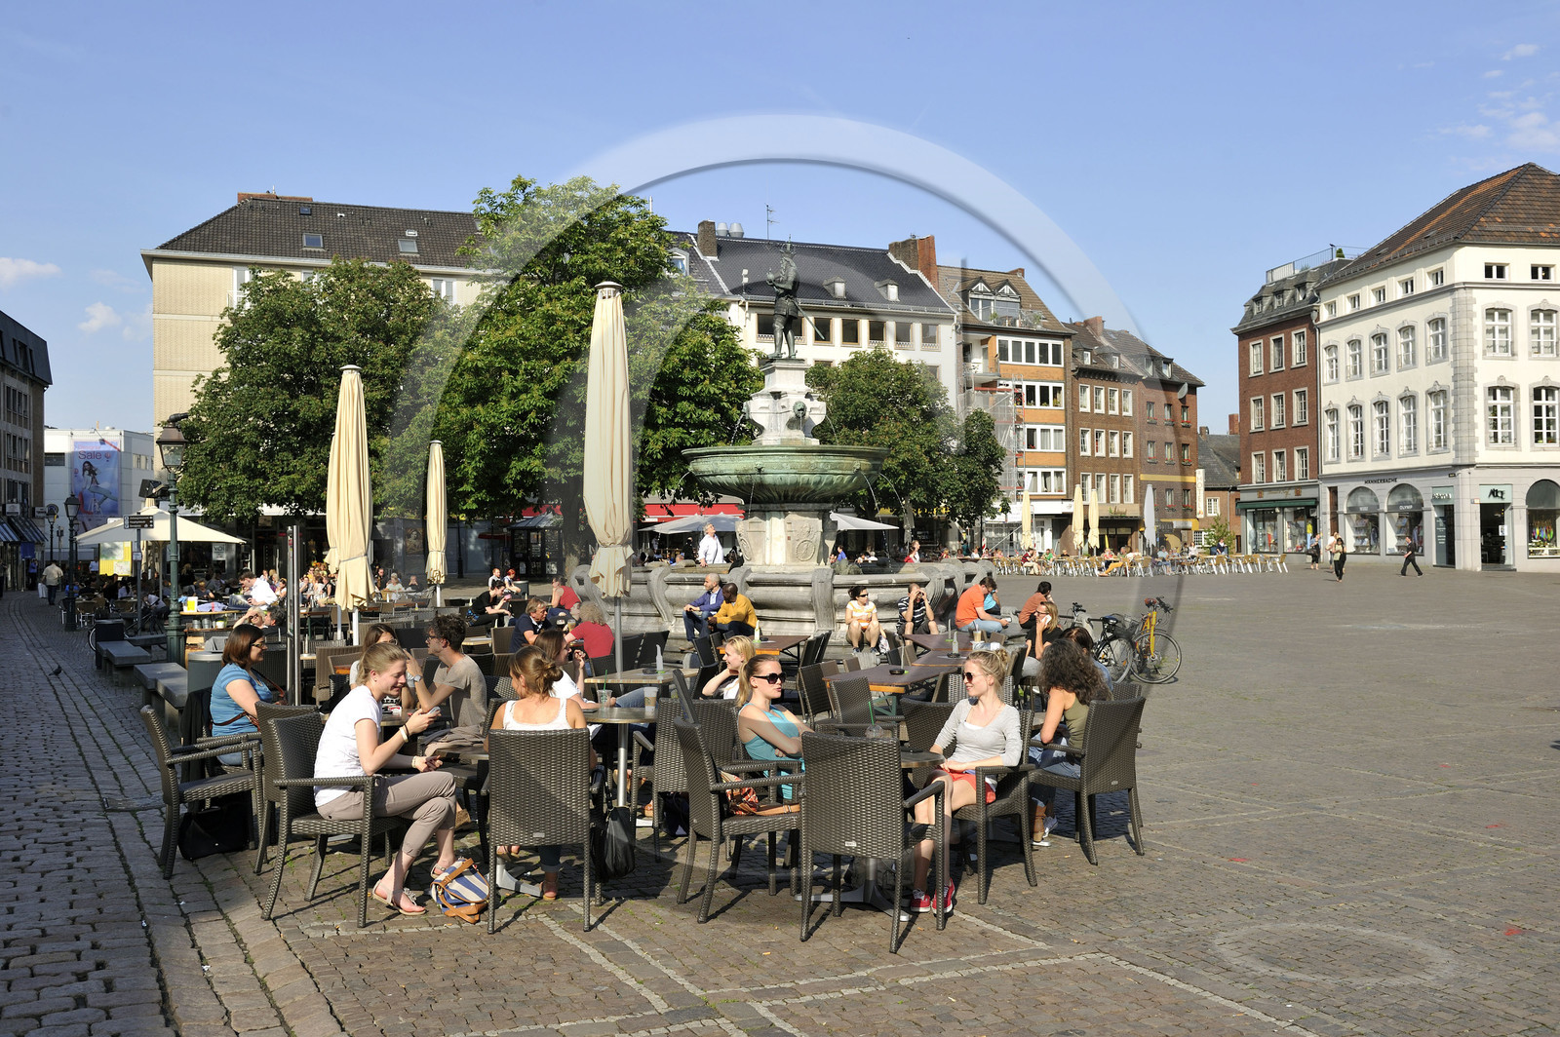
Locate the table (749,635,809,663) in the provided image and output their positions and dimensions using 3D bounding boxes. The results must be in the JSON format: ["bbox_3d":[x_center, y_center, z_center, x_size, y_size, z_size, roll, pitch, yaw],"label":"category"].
[{"bbox_3d":[-0.151,1.610,13.750,0.700,0.760,1.650,-1,-1,10],"label":"table"}]

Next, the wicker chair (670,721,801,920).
[{"bbox_3d":[-0.183,1.439,6.738,0.565,0.910,0.550,0,-2,-17],"label":"wicker chair"}]

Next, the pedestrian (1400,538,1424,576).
[{"bbox_3d":[26.228,1.618,57.500,0.800,1.700,0.520,-1,-1,13],"label":"pedestrian"}]

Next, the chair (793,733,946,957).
[{"bbox_3d":[0.408,1.426,6.281,0.550,0.910,0.565,-1,-2,25],"label":"chair"}]

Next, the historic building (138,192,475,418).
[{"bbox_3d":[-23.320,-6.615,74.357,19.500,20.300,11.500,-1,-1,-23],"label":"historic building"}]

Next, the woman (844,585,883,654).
[{"bbox_3d":[1.182,1.465,19.900,0.520,0.990,0.680,-1,-1,-3],"label":"woman"}]

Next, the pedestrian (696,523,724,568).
[{"bbox_3d":[-1.402,0.984,28.200,0.420,1.740,0.550,-1,-1,41],"label":"pedestrian"}]

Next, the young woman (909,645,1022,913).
[{"bbox_3d":[0.903,1.257,6.870,0.470,1.240,0.740,-1,-1,41],"label":"young woman"}]

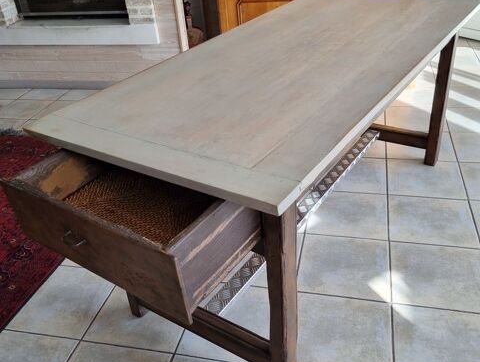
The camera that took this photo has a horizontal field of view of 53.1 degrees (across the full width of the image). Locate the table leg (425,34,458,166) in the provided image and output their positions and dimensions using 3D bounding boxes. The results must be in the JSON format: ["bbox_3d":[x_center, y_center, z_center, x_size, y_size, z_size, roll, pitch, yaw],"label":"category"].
[{"bbox_3d":[0.940,-0.411,2.235,0.050,0.750,0.064,16,38,31],"label":"table leg"}]

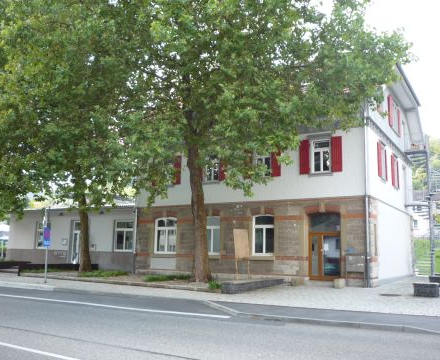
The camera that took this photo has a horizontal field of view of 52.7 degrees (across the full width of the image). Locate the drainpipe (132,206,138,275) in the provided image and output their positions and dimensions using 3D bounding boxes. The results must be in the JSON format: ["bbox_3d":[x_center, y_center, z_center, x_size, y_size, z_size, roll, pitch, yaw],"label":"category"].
[{"bbox_3d":[-5.213,3.717,27.445,0.130,4.109,0.130,-5,-11,33],"label":"drainpipe"}]

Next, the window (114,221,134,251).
[{"bbox_3d":[-6.066,3.555,28.273,1.669,1.901,0.160,-5,-11,33],"label":"window"}]

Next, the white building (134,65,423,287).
[{"bbox_3d":[4.053,-0.356,28.783,14.742,12.960,11.745,-5,-11,33],"label":"white building"}]

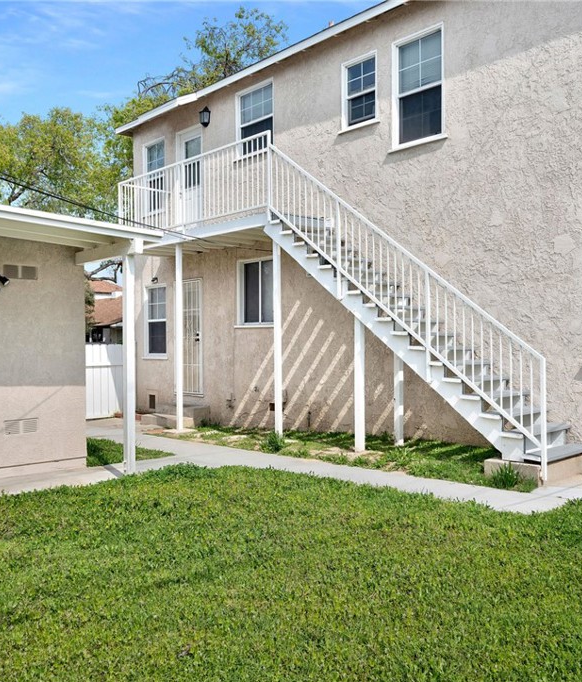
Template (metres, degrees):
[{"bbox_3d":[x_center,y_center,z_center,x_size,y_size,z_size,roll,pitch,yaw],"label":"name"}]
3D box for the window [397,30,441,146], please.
[{"bbox_3d":[1.652,-3.243,8.813,0.100,1.364,0.764,-1,0,-43],"label":"window"}]

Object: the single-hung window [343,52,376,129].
[{"bbox_3d":[0.966,-3.479,9.551,0.100,0.906,0.629,-1,0,-43],"label":"single-hung window"}]

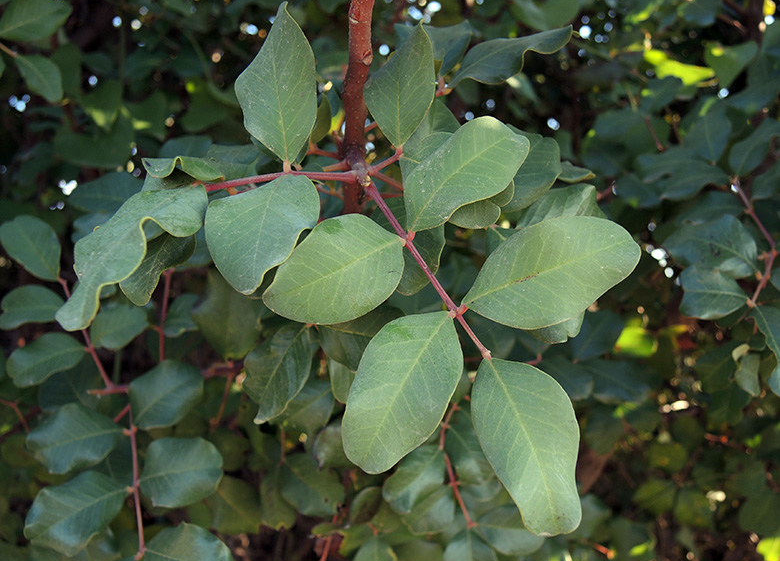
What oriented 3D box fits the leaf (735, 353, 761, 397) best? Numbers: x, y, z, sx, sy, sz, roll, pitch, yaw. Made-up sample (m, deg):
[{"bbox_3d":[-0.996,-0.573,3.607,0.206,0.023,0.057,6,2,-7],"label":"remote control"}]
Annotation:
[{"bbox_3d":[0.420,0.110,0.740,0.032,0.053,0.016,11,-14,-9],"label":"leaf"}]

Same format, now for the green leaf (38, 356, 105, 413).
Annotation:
[{"bbox_3d":[-0.257,0.084,0.510,0.055,0.049,0.020,0,-14,0],"label":"green leaf"}]

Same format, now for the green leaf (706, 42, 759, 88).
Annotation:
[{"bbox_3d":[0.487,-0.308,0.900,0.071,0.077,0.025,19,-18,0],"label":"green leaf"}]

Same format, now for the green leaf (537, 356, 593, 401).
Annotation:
[{"bbox_3d":[0.142,0.080,0.515,0.049,0.032,0.014,36,-7,12],"label":"green leaf"}]

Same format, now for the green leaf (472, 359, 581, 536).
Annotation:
[{"bbox_3d":[0.061,0.069,0.269,0.042,0.080,0.013,-19,-4,2],"label":"green leaf"}]

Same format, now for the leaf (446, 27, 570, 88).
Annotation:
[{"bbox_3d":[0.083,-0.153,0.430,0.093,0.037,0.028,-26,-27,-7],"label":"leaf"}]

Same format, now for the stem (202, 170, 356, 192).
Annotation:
[{"bbox_3d":[-0.049,-0.046,0.284,0.069,0.007,0.006,-5,0,-3],"label":"stem"}]

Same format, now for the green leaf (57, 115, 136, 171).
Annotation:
[{"bbox_3d":[-0.280,-0.133,0.601,0.075,0.061,0.014,6,-24,-3],"label":"green leaf"}]

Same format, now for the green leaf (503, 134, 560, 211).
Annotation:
[{"bbox_3d":[0.061,-0.052,0.309,0.061,0.036,0.013,-45,-10,-19],"label":"green leaf"}]

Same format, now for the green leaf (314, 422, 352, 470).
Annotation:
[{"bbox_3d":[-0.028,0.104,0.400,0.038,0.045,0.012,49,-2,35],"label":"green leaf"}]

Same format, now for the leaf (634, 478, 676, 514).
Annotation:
[{"bbox_3d":[0.360,0.292,0.850,0.068,0.043,0.014,-10,-28,-12],"label":"leaf"}]

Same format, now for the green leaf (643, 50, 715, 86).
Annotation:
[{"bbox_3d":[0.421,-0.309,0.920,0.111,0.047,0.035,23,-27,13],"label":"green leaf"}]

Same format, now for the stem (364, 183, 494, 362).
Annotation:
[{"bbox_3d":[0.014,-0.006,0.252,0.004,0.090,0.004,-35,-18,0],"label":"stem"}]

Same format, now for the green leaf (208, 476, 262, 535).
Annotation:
[{"bbox_3d":[-0.137,0.198,0.548,0.045,0.064,0.013,-37,-19,-19],"label":"green leaf"}]

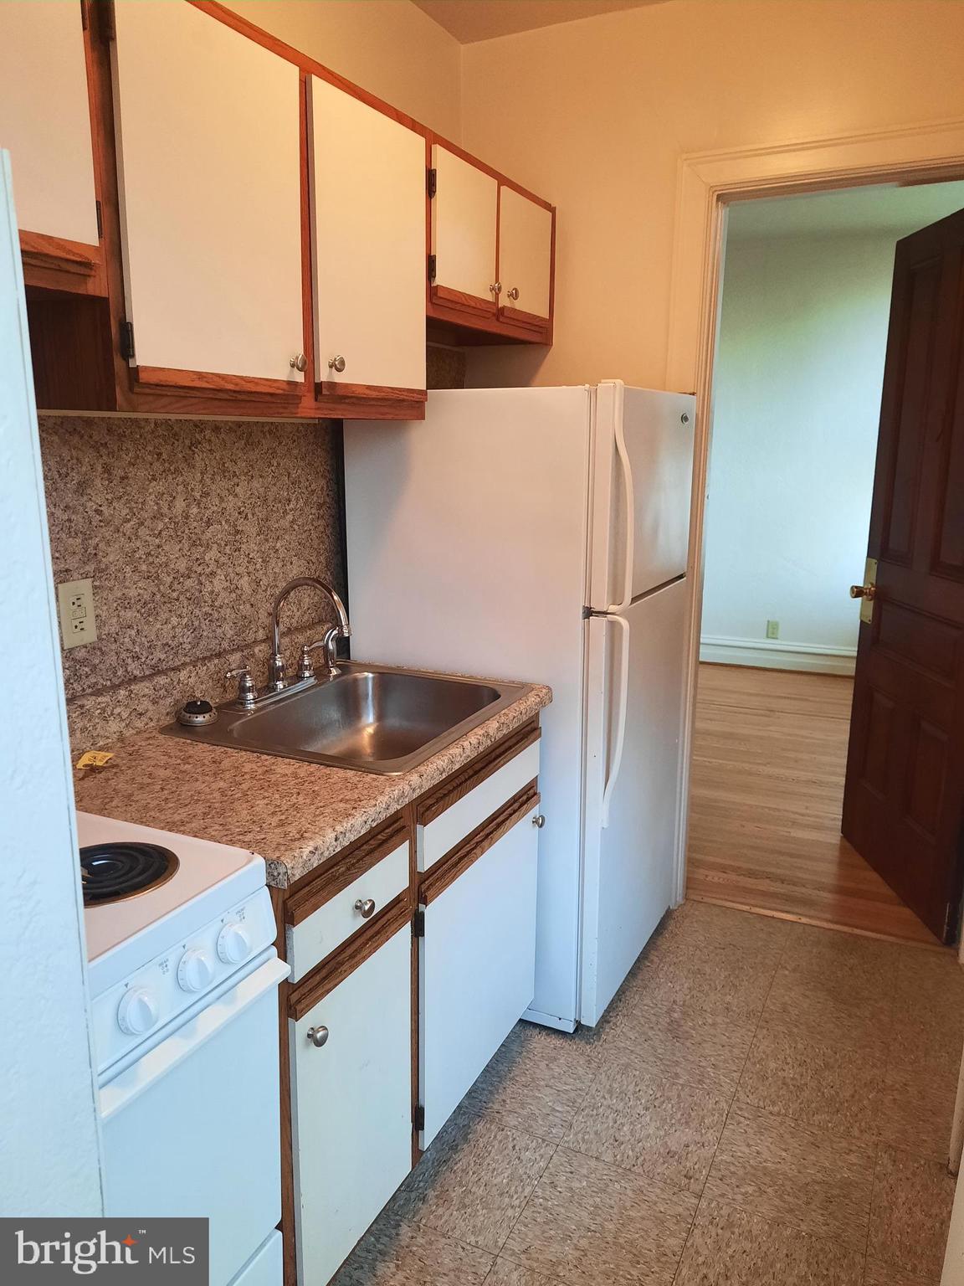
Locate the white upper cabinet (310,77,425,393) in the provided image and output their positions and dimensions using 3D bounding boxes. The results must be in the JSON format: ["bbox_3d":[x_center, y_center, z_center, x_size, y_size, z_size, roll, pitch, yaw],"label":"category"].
[{"bbox_3d":[-0.221,-0.784,1.867,0.025,0.532,0.405,6,14,25],"label":"white upper cabinet"}]

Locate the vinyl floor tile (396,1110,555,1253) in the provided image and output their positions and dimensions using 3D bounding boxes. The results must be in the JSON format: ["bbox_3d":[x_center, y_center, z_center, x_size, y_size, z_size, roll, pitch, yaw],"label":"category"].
[{"bbox_3d":[-0.042,1.083,1.904,0.305,0.004,0.305,6,14,26],"label":"vinyl floor tile"}]

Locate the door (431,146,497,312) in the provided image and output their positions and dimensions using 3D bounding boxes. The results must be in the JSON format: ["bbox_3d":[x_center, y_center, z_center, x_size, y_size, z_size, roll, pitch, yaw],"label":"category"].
[{"bbox_3d":[-0.040,-0.976,2.232,0.020,0.324,0.313,7,14,25],"label":"door"}]

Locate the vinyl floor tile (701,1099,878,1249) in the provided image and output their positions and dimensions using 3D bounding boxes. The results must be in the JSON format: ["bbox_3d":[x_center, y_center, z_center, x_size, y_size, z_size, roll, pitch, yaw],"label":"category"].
[{"bbox_3d":[0.639,1.082,1.908,0.305,0.004,0.305,6,14,26],"label":"vinyl floor tile"}]

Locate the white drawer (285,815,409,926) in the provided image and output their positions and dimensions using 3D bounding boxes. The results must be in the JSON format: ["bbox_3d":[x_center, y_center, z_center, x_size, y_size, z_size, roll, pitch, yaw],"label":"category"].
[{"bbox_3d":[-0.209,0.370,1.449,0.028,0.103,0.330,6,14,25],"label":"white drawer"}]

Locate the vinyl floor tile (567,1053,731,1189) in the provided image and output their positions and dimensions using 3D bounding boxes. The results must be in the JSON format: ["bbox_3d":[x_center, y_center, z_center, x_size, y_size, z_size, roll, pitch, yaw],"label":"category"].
[{"bbox_3d":[0.366,1.053,2.039,0.305,0.004,0.305,6,14,26],"label":"vinyl floor tile"}]

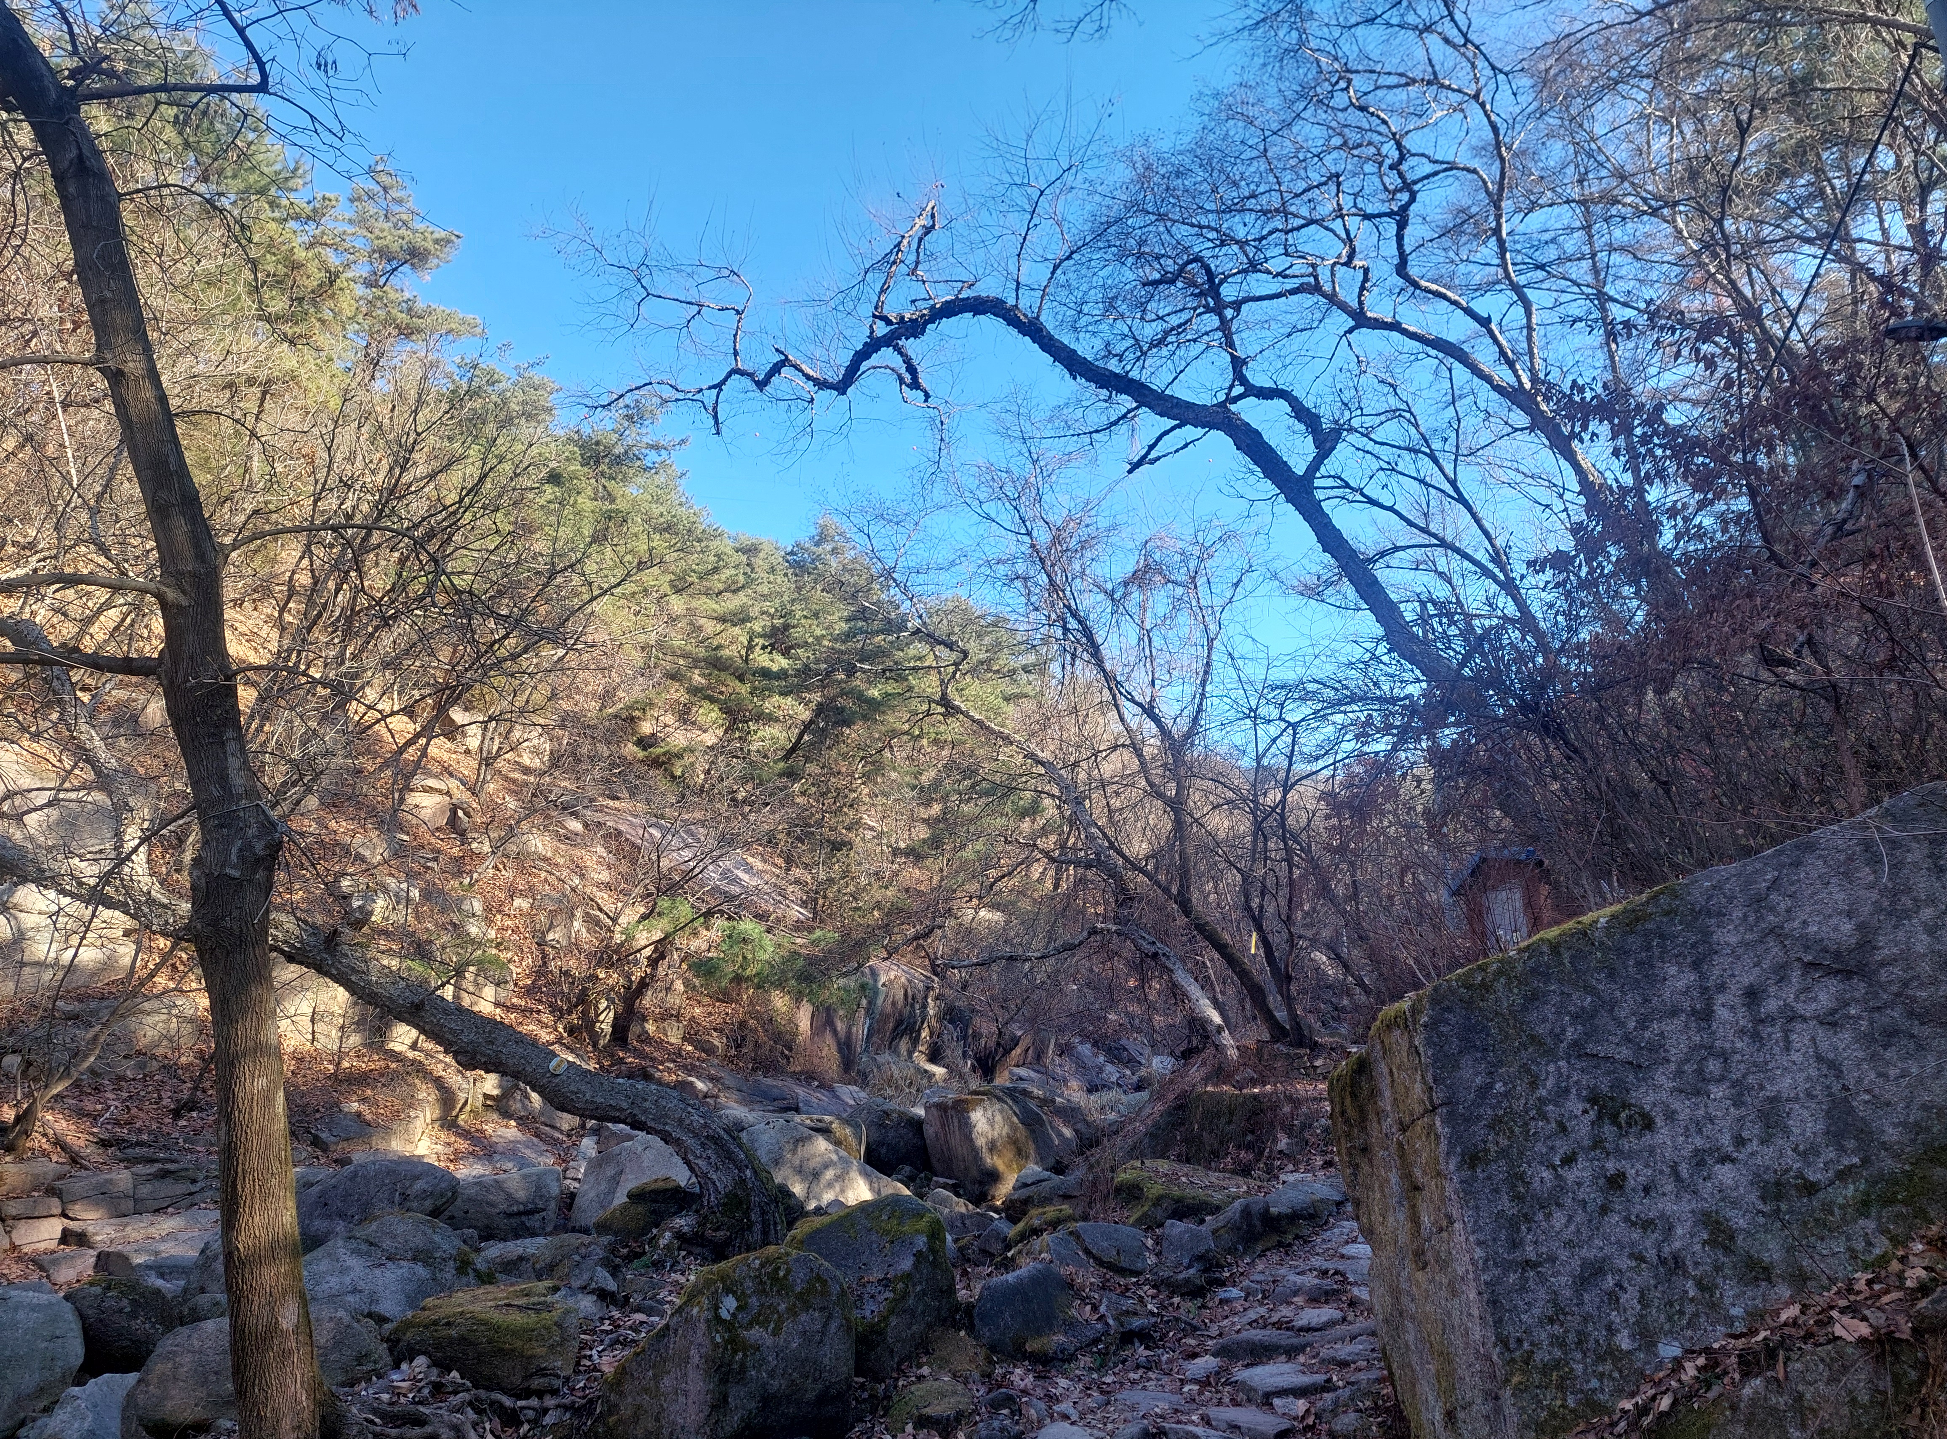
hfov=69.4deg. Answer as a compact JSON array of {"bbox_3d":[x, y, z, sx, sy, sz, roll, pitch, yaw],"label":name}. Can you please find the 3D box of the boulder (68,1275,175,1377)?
[{"bbox_3d":[-3.607,2.559,5.957,0.397,0.347,0.357,6,-12,-29],"label":"boulder"}]

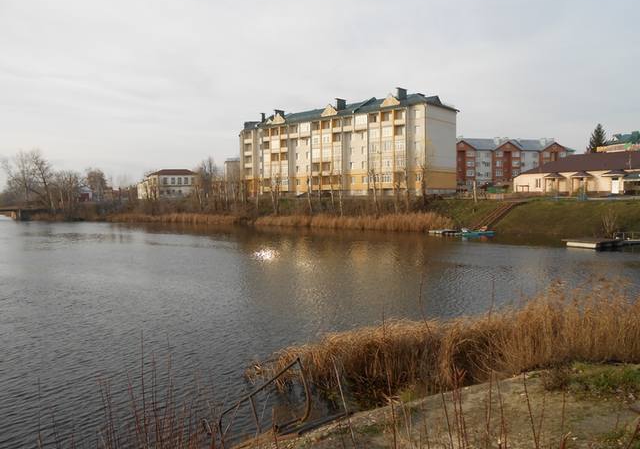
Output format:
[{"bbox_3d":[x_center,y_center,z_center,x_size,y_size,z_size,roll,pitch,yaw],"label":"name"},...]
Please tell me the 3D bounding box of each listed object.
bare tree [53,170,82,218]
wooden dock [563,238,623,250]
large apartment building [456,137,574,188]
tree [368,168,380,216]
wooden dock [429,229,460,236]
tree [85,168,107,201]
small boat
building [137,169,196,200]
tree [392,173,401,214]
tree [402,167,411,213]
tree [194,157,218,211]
[{"bbox_3d":[-54.674,-6.714,104.000,6.500,10.390,6.500,-1,4,0],"label":"bare tree"},{"bbox_3d":[25.700,1.681,45.700,5.000,0.550,3.300,-4,5,-41],"label":"wooden dock"},{"bbox_3d":[58.000,-18.828,153.000,40.000,17.600,14.000,-1,4,-5],"label":"large apartment building"},{"bbox_3d":[8.283,-5.016,73.000,1.900,7.300,1.900,-1,4,0],"label":"tree"},{"bbox_3d":[15.428,0.918,60.000,3.700,0.500,2.000,-1,4,-9],"label":"wooden dock"},{"bbox_3d":[-61.699,-11.000,132.000,6.100,9.340,6.100,-1,4,0],"label":"tree"},{"bbox_3d":[18.751,0.875,57.000,4.000,0.950,1.500,-2,4,-22],"label":"small boat"},{"bbox_3d":[-51.600,-12.892,157.000,11.000,9.600,28.000,-3,4,-33],"label":"building"},{"bbox_3d":[11.707,-4.744,73.500,1.350,6.120,1.350,-1,4,0],"label":"tree"},{"bbox_3d":[13.507,-5.466,75.000,1.400,6.870,1.400,-1,4,0],"label":"tree"},{"bbox_3d":[-21.268,-7.499,90.000,4.600,10.120,4.600,-1,4,0],"label":"tree"}]

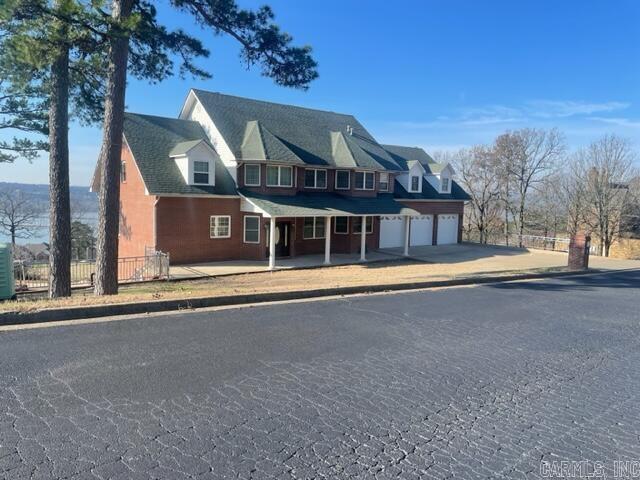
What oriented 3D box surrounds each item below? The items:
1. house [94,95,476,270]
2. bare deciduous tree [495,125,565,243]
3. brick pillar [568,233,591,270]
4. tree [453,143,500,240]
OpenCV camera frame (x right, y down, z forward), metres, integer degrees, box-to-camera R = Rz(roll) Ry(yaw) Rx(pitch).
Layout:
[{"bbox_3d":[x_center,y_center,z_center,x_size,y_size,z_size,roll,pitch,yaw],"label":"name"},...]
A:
[{"bbox_3d":[-0.160,-4.570,34.800,27.800,10.300,14.000,-3,7,-40],"label":"house"},{"bbox_3d":[18.300,-4.550,42.000,6.100,10.400,5.600,-3,7,-40],"label":"bare deciduous tree"},{"bbox_3d":[8.800,0.390,16.300,0.520,1.300,0.520,-4,8,-44],"label":"brick pillar"},{"bbox_3d":[14.840,-4.200,45.000,4.600,9.200,4.400,-3,7,-40],"label":"tree"}]

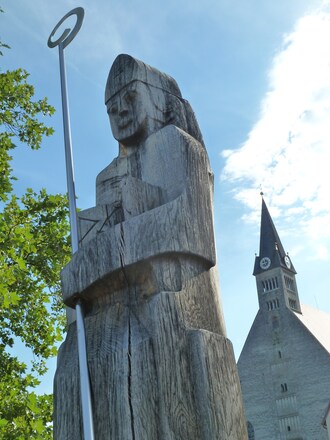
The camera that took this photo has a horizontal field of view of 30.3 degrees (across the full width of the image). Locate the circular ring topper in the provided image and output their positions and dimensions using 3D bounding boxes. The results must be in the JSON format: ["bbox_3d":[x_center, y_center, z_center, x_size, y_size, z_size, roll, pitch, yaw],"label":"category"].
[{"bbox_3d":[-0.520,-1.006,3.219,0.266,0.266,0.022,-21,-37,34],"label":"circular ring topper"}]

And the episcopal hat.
[{"bbox_3d":[-0.123,-0.736,3.372,0.328,0.257,0.271,18,-32,-39],"label":"episcopal hat"}]

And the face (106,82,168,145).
[{"bbox_3d":[-0.150,-0.514,3.219,0.201,0.296,0.256,18,-32,-39],"label":"face"}]

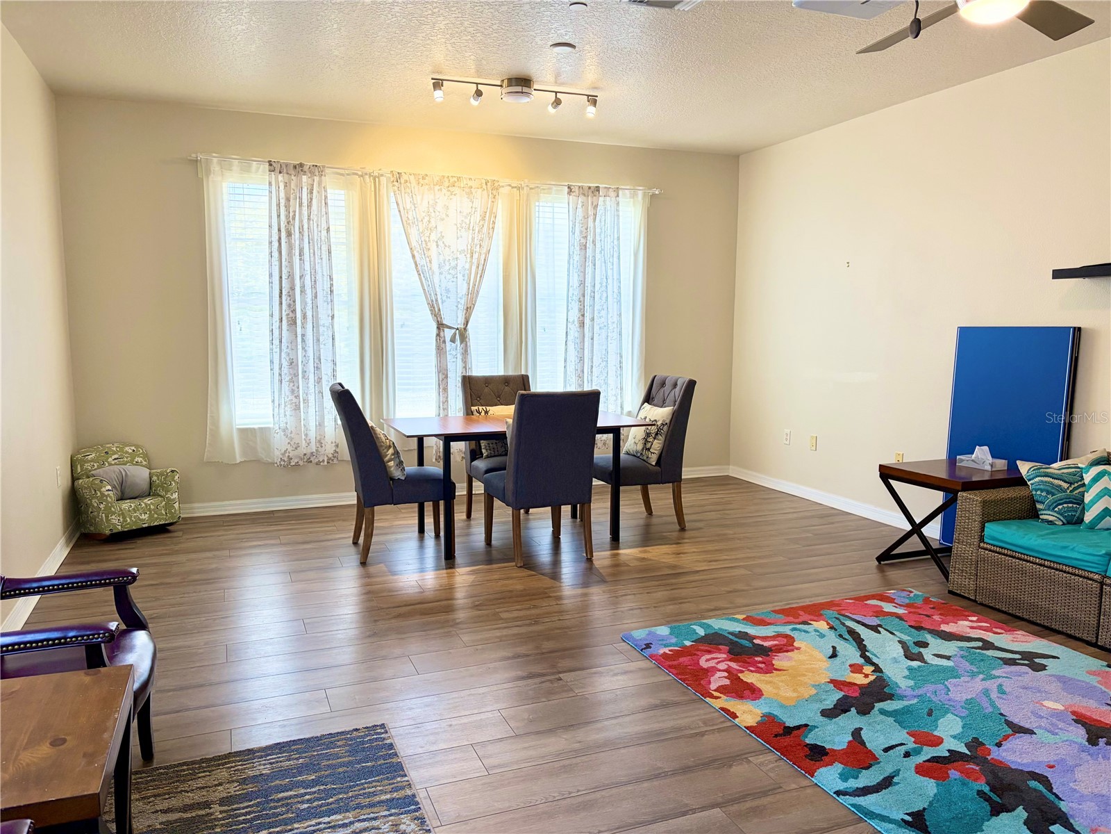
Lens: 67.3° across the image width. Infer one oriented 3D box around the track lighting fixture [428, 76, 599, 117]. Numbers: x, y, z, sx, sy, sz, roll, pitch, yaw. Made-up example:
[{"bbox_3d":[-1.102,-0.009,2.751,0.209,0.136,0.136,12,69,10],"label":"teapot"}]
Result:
[{"bbox_3d":[-0.225,-1.930,5.023,1.060,0.170,0.200,-3,7,-22],"label":"track lighting fixture"}]

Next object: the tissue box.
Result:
[{"bbox_3d":[2.384,0.255,4.676,0.120,0.055,0.215,-3,8,-28],"label":"tissue box"}]

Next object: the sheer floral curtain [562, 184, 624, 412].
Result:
[{"bbox_3d":[0.313,-0.765,6.724,0.520,2.129,0.100,-3,7,-22],"label":"sheer floral curtain"}]

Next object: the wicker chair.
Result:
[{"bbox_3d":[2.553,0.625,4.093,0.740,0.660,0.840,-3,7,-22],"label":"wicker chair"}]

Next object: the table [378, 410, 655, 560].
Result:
[{"bbox_3d":[-0.269,0.406,5.447,1.560,0.760,0.890,-3,7,-22],"label":"table"}]

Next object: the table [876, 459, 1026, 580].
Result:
[{"bbox_3d":[2.245,0.586,4.708,0.570,0.590,0.560,-3,7,-22],"label":"table"}]

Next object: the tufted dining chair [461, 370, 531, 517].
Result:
[{"bbox_3d":[-0.325,0.229,5.692,0.490,1.004,0.665,-3,7,-22],"label":"tufted dining chair"}]

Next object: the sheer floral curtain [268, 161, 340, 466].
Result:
[{"bbox_3d":[-1.804,-0.723,5.994,0.460,2.120,0.100,-3,7,-22],"label":"sheer floral curtain"}]

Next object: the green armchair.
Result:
[{"bbox_3d":[-2.789,0.473,5.465,0.450,0.557,0.490,7,10,44],"label":"green armchair"}]

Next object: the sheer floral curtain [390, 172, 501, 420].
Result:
[{"bbox_3d":[-0.805,-0.715,6.276,0.831,2.132,0.100,-3,7,-22],"label":"sheer floral curtain"}]

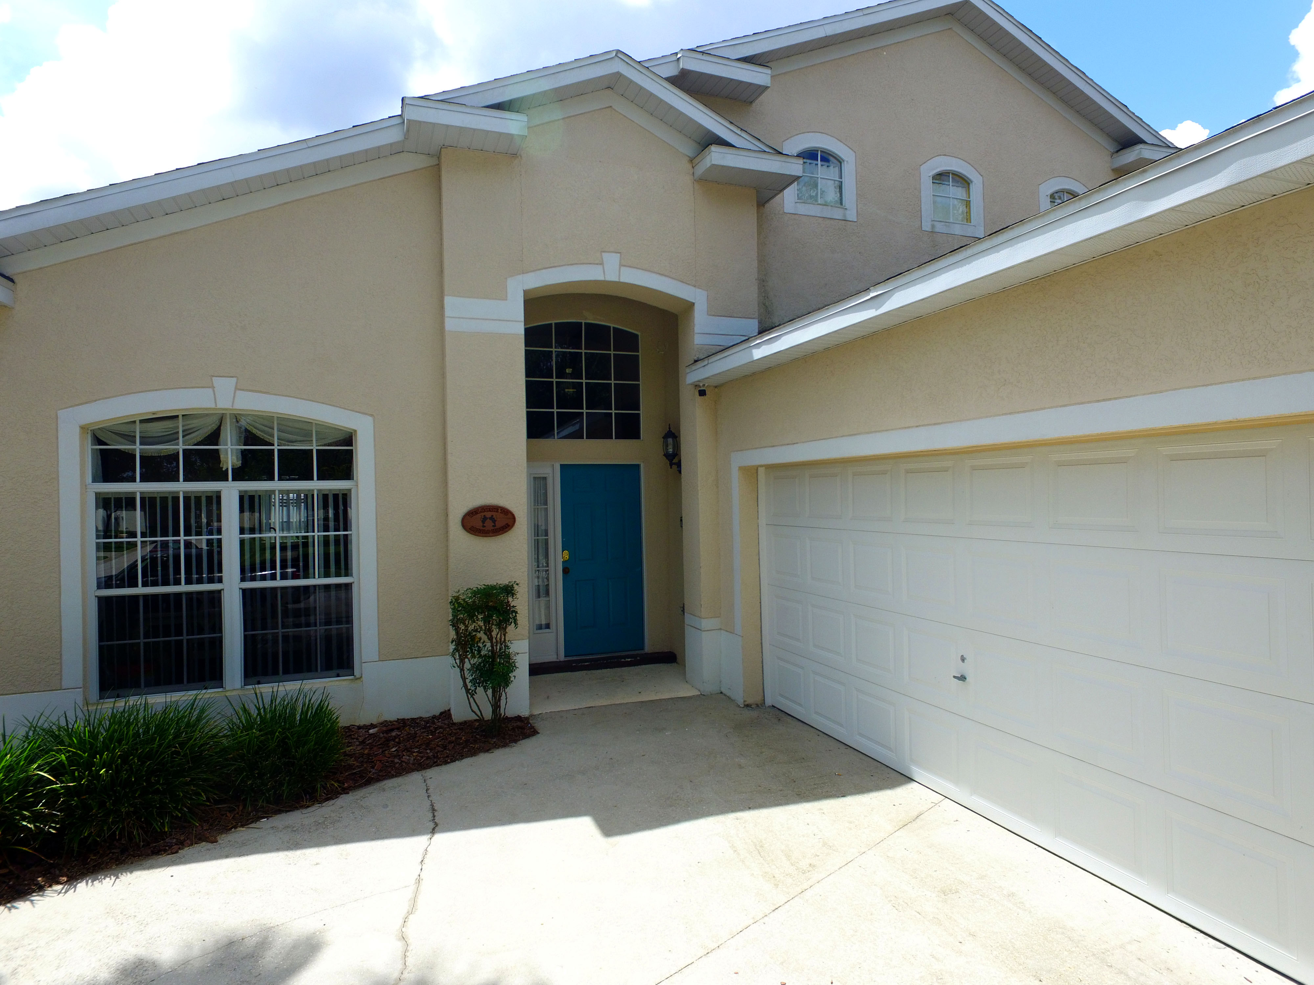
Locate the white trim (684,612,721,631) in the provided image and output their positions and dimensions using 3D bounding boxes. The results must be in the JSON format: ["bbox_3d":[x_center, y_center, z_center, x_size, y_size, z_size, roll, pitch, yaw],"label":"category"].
[{"bbox_3d":[0.438,1.243,7.342,0.200,0.125,0.460,-1,0,-20],"label":"white trim"}]

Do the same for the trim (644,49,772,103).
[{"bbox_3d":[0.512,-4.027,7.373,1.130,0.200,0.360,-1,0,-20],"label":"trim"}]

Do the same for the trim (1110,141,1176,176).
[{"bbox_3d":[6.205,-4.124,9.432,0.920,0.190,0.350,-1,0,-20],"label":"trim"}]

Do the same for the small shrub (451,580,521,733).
[{"bbox_3d":[-1.398,1.320,6.158,0.550,1.185,0.520,-1,0,-20],"label":"small shrub"}]

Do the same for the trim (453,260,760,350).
[{"bbox_3d":[-0.390,-1.718,6.836,2.940,0.690,0.070,-1,0,-20],"label":"trim"}]

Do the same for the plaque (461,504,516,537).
[{"bbox_3d":[-1.420,0.244,6.446,0.457,0.273,0.035,-1,0,-20],"label":"plaque"}]

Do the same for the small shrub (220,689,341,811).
[{"bbox_3d":[-2.469,1.602,5.029,0.700,0.630,0.730,-1,0,-20],"label":"small shrub"}]

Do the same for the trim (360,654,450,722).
[{"bbox_3d":[-2.141,1.677,6.481,0.720,0.500,0.060,-1,0,-20],"label":"trim"}]

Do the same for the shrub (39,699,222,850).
[{"bbox_3d":[-3.146,1.587,4.546,0.940,0.680,0.880,-1,0,-20],"label":"shrub"}]

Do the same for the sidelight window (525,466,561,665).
[{"bbox_3d":[-1.203,0.737,7.904,0.380,2.080,0.100,-1,0,-20],"label":"sidelight window"}]

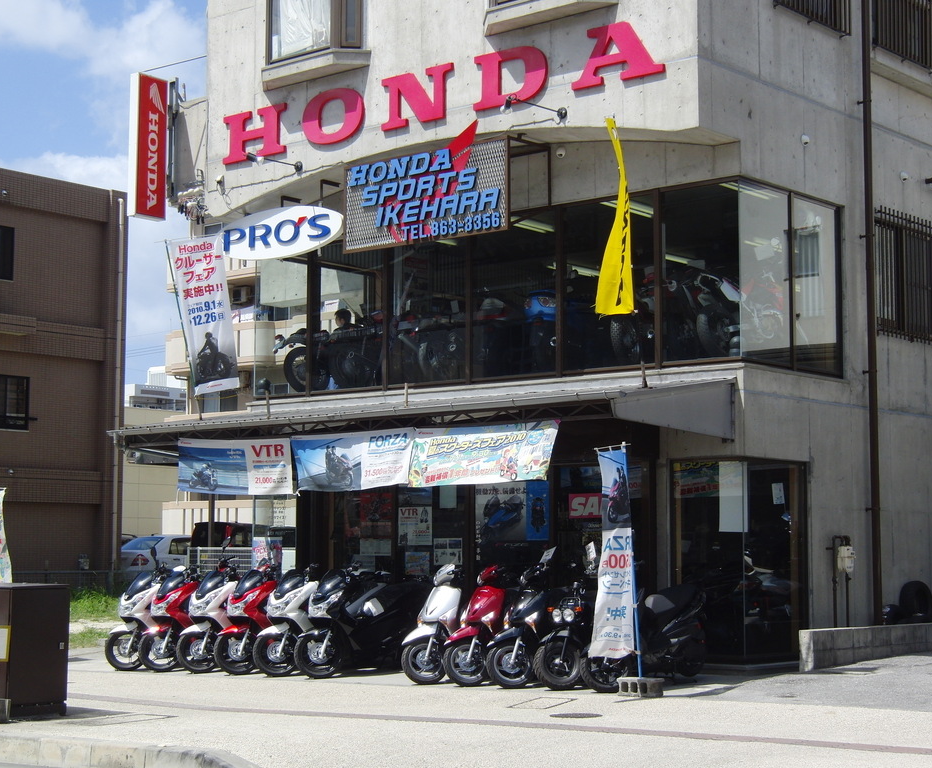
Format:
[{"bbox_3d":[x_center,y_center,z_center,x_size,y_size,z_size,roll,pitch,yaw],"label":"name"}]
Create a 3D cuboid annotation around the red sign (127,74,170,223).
[{"bbox_3d":[-4.117,-3.033,21.414,0.170,1.840,0.470,-5,-7,40],"label":"red sign"}]

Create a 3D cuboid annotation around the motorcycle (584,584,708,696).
[{"bbox_3d":[1.602,2.298,15.650,0.700,1.120,1.850,-4,-6,35],"label":"motorcycle"}]

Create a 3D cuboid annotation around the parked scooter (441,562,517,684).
[{"bbox_3d":[0.433,2.344,16.174,0.680,1.120,1.820,-4,-7,41],"label":"parked scooter"}]

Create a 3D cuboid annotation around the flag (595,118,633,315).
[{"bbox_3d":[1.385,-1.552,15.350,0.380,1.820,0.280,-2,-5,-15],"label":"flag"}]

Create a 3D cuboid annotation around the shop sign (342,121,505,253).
[{"bbox_3d":[-0.469,-2.145,18.093,2.420,1.220,0.160,-4,-7,39],"label":"shop sign"}]

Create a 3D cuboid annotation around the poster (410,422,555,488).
[{"bbox_3d":[0.170,0.740,17.276,2.020,0.630,0.080,-4,-7,41],"label":"poster"}]

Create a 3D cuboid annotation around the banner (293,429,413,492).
[{"bbox_3d":[-1.191,0.801,17.172,1.750,0.620,0.080,-5,-7,40],"label":"banner"}]

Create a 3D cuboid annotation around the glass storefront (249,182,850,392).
[{"bbox_3d":[0.781,-0.947,21.274,7.780,2.040,2.350,-4,-7,41],"label":"glass storefront"}]

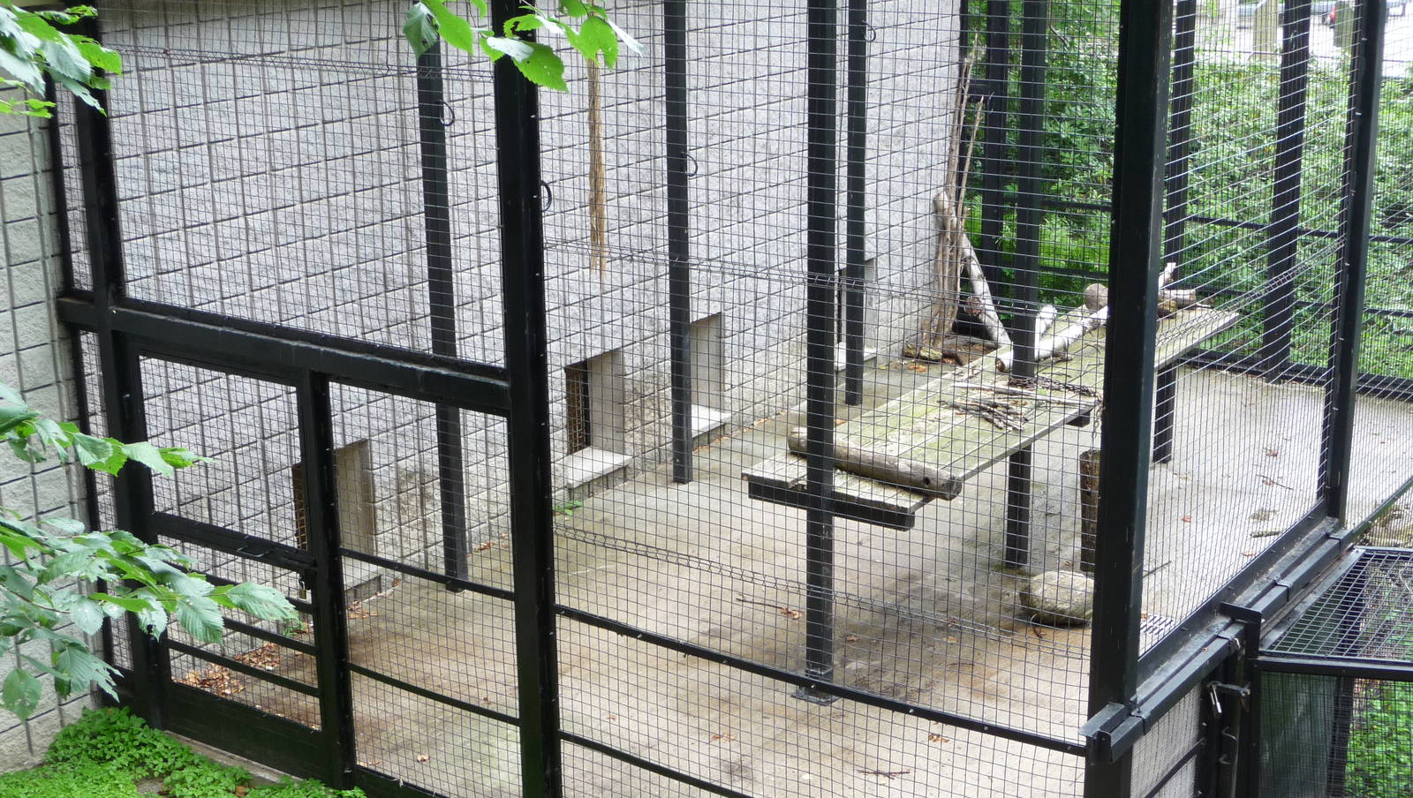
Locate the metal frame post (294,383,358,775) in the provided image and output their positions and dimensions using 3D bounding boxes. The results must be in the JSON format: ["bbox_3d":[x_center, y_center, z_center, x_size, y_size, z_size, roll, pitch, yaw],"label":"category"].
[{"bbox_3d":[-1.704,0.835,9.185,0.120,1.970,0.100,11,20,34],"label":"metal frame post"}]

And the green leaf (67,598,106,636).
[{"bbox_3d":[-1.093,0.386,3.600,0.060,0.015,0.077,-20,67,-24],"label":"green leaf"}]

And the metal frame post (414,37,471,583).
[{"bbox_3d":[-1.457,-0.614,11.267,0.100,3.560,0.100,11,20,34],"label":"metal frame post"}]

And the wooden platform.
[{"bbox_3d":[1.837,-0.027,11.869,0.980,0.130,4.480,10,20,33],"label":"wooden platform"}]

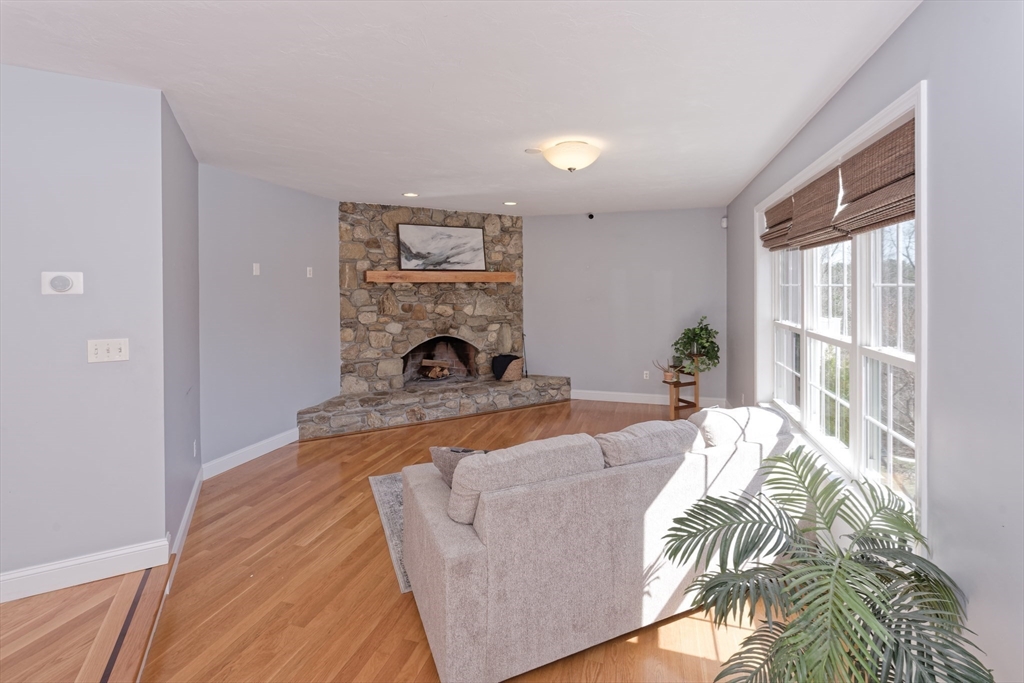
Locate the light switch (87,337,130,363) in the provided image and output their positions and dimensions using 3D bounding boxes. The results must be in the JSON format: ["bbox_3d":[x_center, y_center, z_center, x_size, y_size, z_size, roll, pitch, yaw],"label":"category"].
[{"bbox_3d":[-2.002,0.046,2.118,0.164,0.115,0.013,-3,6,-29],"label":"light switch"}]

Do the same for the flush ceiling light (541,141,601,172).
[{"bbox_3d":[0.436,-1.337,3.109,0.425,0.185,0.425,0,5,0],"label":"flush ceiling light"}]

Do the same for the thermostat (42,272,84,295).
[{"bbox_3d":[-2.151,-0.279,2.040,0.148,0.108,0.030,-3,6,-29],"label":"thermostat"}]

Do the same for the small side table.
[{"bbox_3d":[2.086,0.603,5.252,0.460,0.660,0.420,2,6,15],"label":"small side table"}]

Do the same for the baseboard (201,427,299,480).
[{"bbox_3d":[-2.417,1.034,4.040,0.018,0.138,1.080,2,8,15],"label":"baseboard"}]

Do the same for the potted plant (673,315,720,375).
[{"bbox_3d":[2.284,0.043,5.282,0.560,0.680,0.520,0,5,0],"label":"potted plant"}]

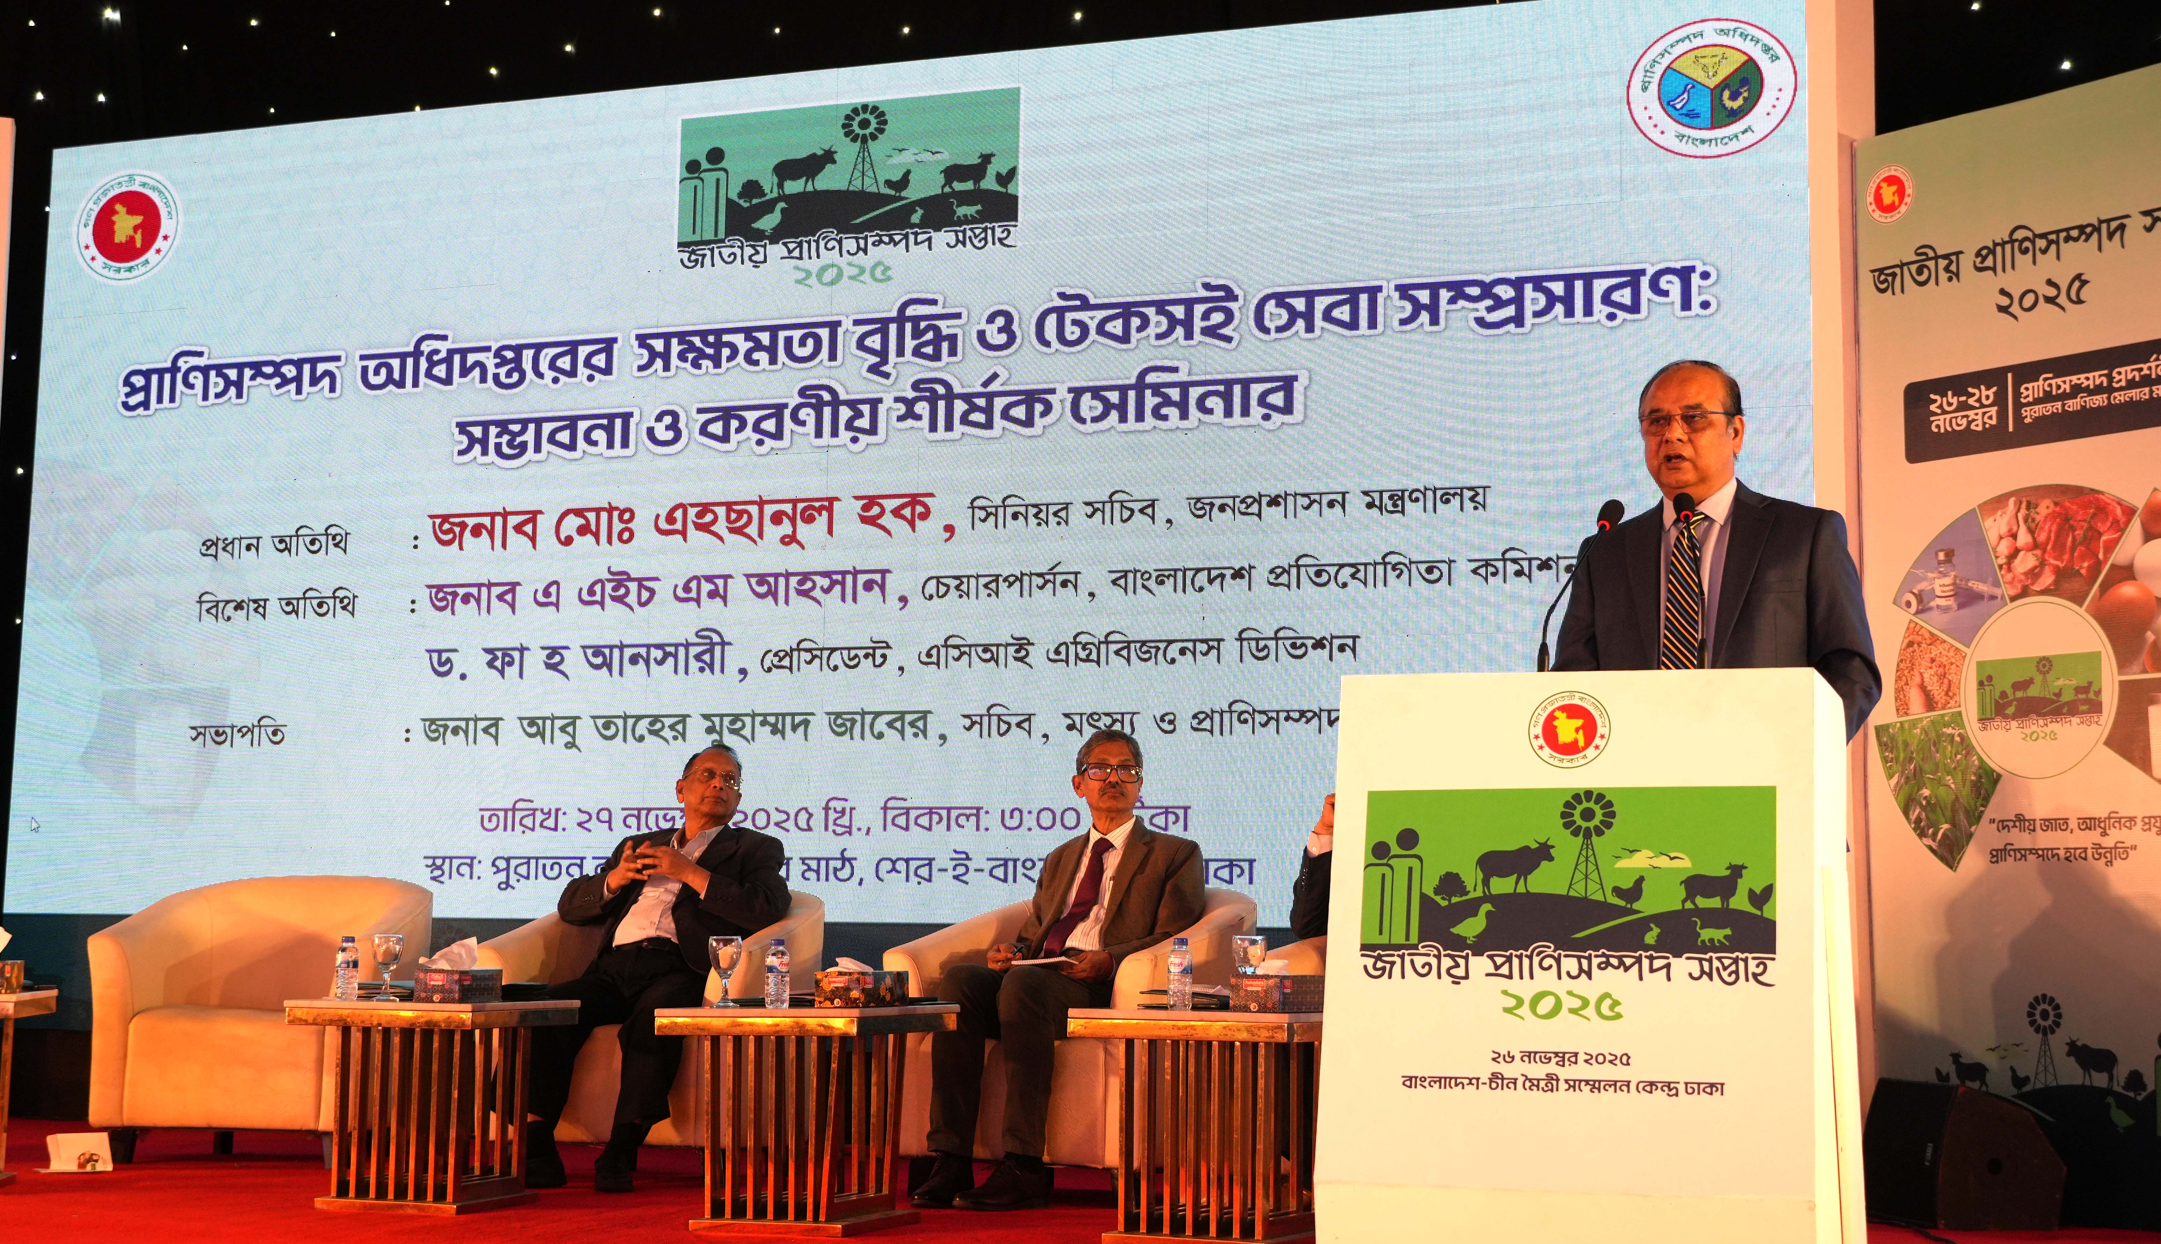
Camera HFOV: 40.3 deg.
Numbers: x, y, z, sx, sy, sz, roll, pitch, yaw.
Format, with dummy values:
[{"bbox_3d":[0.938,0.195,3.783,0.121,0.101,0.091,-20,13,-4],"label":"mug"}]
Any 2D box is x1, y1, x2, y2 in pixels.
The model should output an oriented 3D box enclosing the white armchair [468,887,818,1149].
[{"bbox_3d":[-1.143,1.158,8.381,0.860,0.820,0.760,-2,-7,23],"label":"white armchair"}]

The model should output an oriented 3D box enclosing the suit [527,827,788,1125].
[{"bbox_3d":[-1.194,0.965,8.091,0.630,0.830,0.760,-1,-7,18],"label":"suit"}]

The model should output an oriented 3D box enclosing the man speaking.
[{"bbox_3d":[1.150,0.362,5.318,0.580,1.690,0.380,-2,-8,22],"label":"man speaking"}]

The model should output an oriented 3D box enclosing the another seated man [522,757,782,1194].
[{"bbox_3d":[-1.147,0.934,8.213,0.640,1.225,0.880,-2,-7,23],"label":"another seated man"}]

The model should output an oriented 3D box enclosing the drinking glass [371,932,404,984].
[{"bbox_3d":[-1.695,0.848,7.206,0.073,0.163,0.073,-2,-7,17],"label":"drinking glass"}]

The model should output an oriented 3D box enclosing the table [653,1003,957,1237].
[{"bbox_3d":[-0.601,1.095,6.503,0.469,0.477,0.570,-2,-7,18],"label":"table"}]

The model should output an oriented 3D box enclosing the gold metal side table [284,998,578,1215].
[{"bbox_3d":[-1.589,1.183,7.230,0.500,0.495,0.545,-2,-7,17],"label":"gold metal side table"}]

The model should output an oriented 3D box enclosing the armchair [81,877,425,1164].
[{"bbox_3d":[-2.329,1.156,8.503,0.790,0.800,0.755,0,-7,8],"label":"armchair"}]

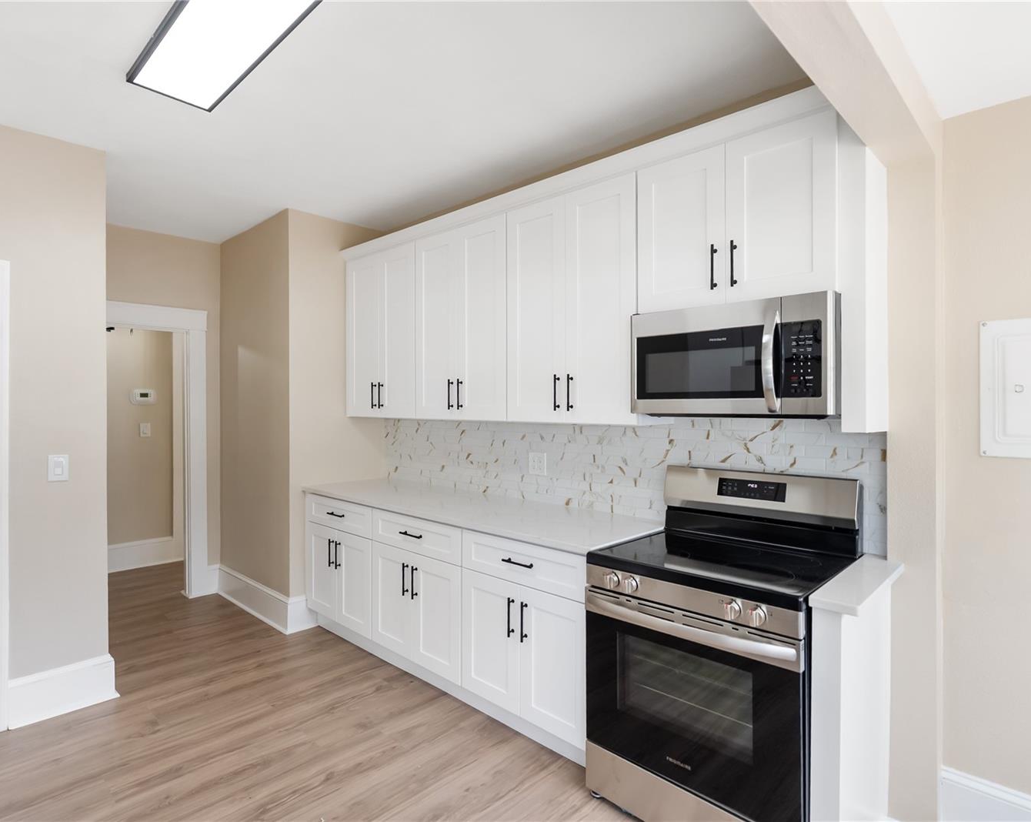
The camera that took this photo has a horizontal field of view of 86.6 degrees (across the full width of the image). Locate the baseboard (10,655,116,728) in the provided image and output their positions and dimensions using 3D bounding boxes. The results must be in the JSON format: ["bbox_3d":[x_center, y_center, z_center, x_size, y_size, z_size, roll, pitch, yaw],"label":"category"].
[{"bbox_3d":[-2.159,1.337,2.635,0.033,0.214,0.413,1,1,42],"label":"baseboard"}]

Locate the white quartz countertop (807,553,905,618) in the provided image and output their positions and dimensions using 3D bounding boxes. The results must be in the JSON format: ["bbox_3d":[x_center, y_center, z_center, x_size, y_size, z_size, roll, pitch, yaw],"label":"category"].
[{"bbox_3d":[1.119,0.555,1.776,0.140,0.030,0.630,1,1,42],"label":"white quartz countertop"}]

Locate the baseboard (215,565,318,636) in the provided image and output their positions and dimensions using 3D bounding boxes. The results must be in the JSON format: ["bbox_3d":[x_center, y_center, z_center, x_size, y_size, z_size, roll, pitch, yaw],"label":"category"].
[{"bbox_3d":[-1.831,1.325,3.977,1.179,0.217,0.210,1,1,42],"label":"baseboard"}]

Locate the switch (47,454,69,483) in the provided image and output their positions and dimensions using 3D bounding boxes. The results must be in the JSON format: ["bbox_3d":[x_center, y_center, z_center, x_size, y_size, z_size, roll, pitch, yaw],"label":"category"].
[{"bbox_3d":[-2.184,0.273,2.618,0.009,0.122,0.077,1,1,42],"label":"switch"}]

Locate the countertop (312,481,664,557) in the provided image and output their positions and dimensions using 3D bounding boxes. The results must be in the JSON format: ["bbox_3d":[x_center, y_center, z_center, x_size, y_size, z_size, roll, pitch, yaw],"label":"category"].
[{"bbox_3d":[-0.340,0.541,3.093,2.288,0.030,0.645,1,1,42],"label":"countertop"}]

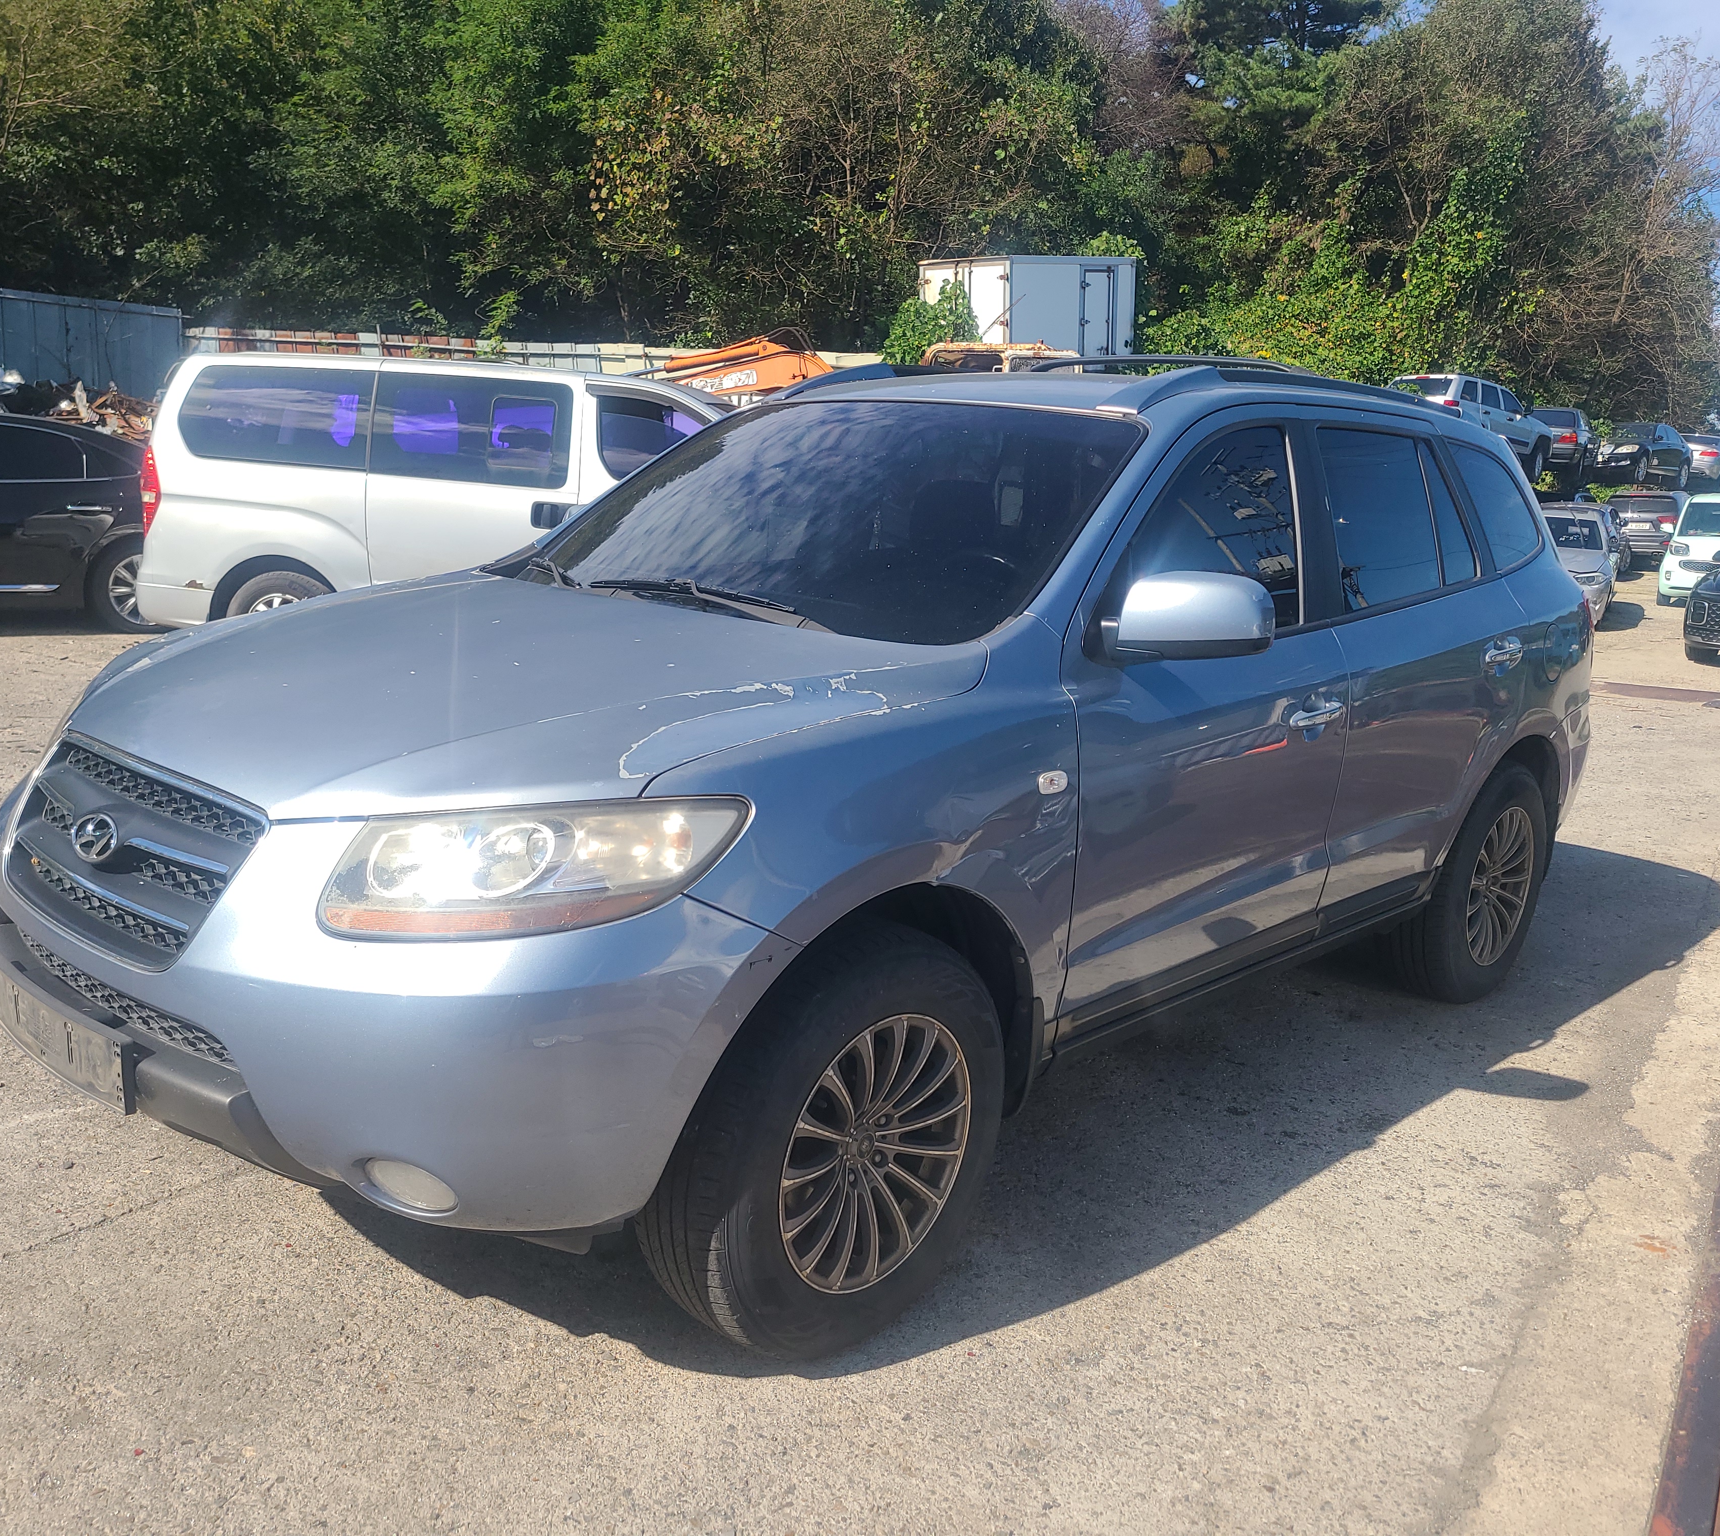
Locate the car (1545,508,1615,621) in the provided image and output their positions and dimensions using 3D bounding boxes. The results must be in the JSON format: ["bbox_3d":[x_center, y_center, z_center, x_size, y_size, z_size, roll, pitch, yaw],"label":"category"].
[{"bbox_3d":[8.140,-2.490,18.640,1.820,1.440,4.650,9,13,26],"label":"car"}]

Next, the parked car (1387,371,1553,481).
[{"bbox_3d":[11.937,-6.686,30.250,4.630,1.740,1.840,-4,14,-43],"label":"parked car"}]

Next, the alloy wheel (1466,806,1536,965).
[{"bbox_3d":[1.800,0.330,4.543,0.200,0.472,0.472,13,15,41],"label":"alloy wheel"}]

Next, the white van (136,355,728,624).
[{"bbox_3d":[-1.604,-1.407,9.303,5.120,1.925,1.920,5,11,10],"label":"white van"}]

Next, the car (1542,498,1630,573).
[{"bbox_3d":[15.242,-4.920,32.533,1.800,1.500,4.350,10,13,30],"label":"car"}]

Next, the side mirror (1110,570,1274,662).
[{"bbox_3d":[0.611,-0.285,2.840,0.245,0.170,0.140,13,15,41],"label":"side mirror"}]

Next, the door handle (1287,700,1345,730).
[{"bbox_3d":[0.991,-0.117,3.369,0.055,0.050,0.240,13,15,41],"label":"door handle"}]

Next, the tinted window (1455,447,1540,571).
[{"bbox_3d":[1.801,-0.731,4.305,0.090,0.350,0.640,-7,1,37],"label":"tinted window"}]

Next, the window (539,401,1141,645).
[{"bbox_3d":[-0.153,-0.564,3.390,1.480,0.150,0.980,14,48,41],"label":"window"}]

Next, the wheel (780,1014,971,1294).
[{"bbox_3d":[-0.027,0.626,2.610,0.190,0.475,0.475,13,15,40],"label":"wheel"}]

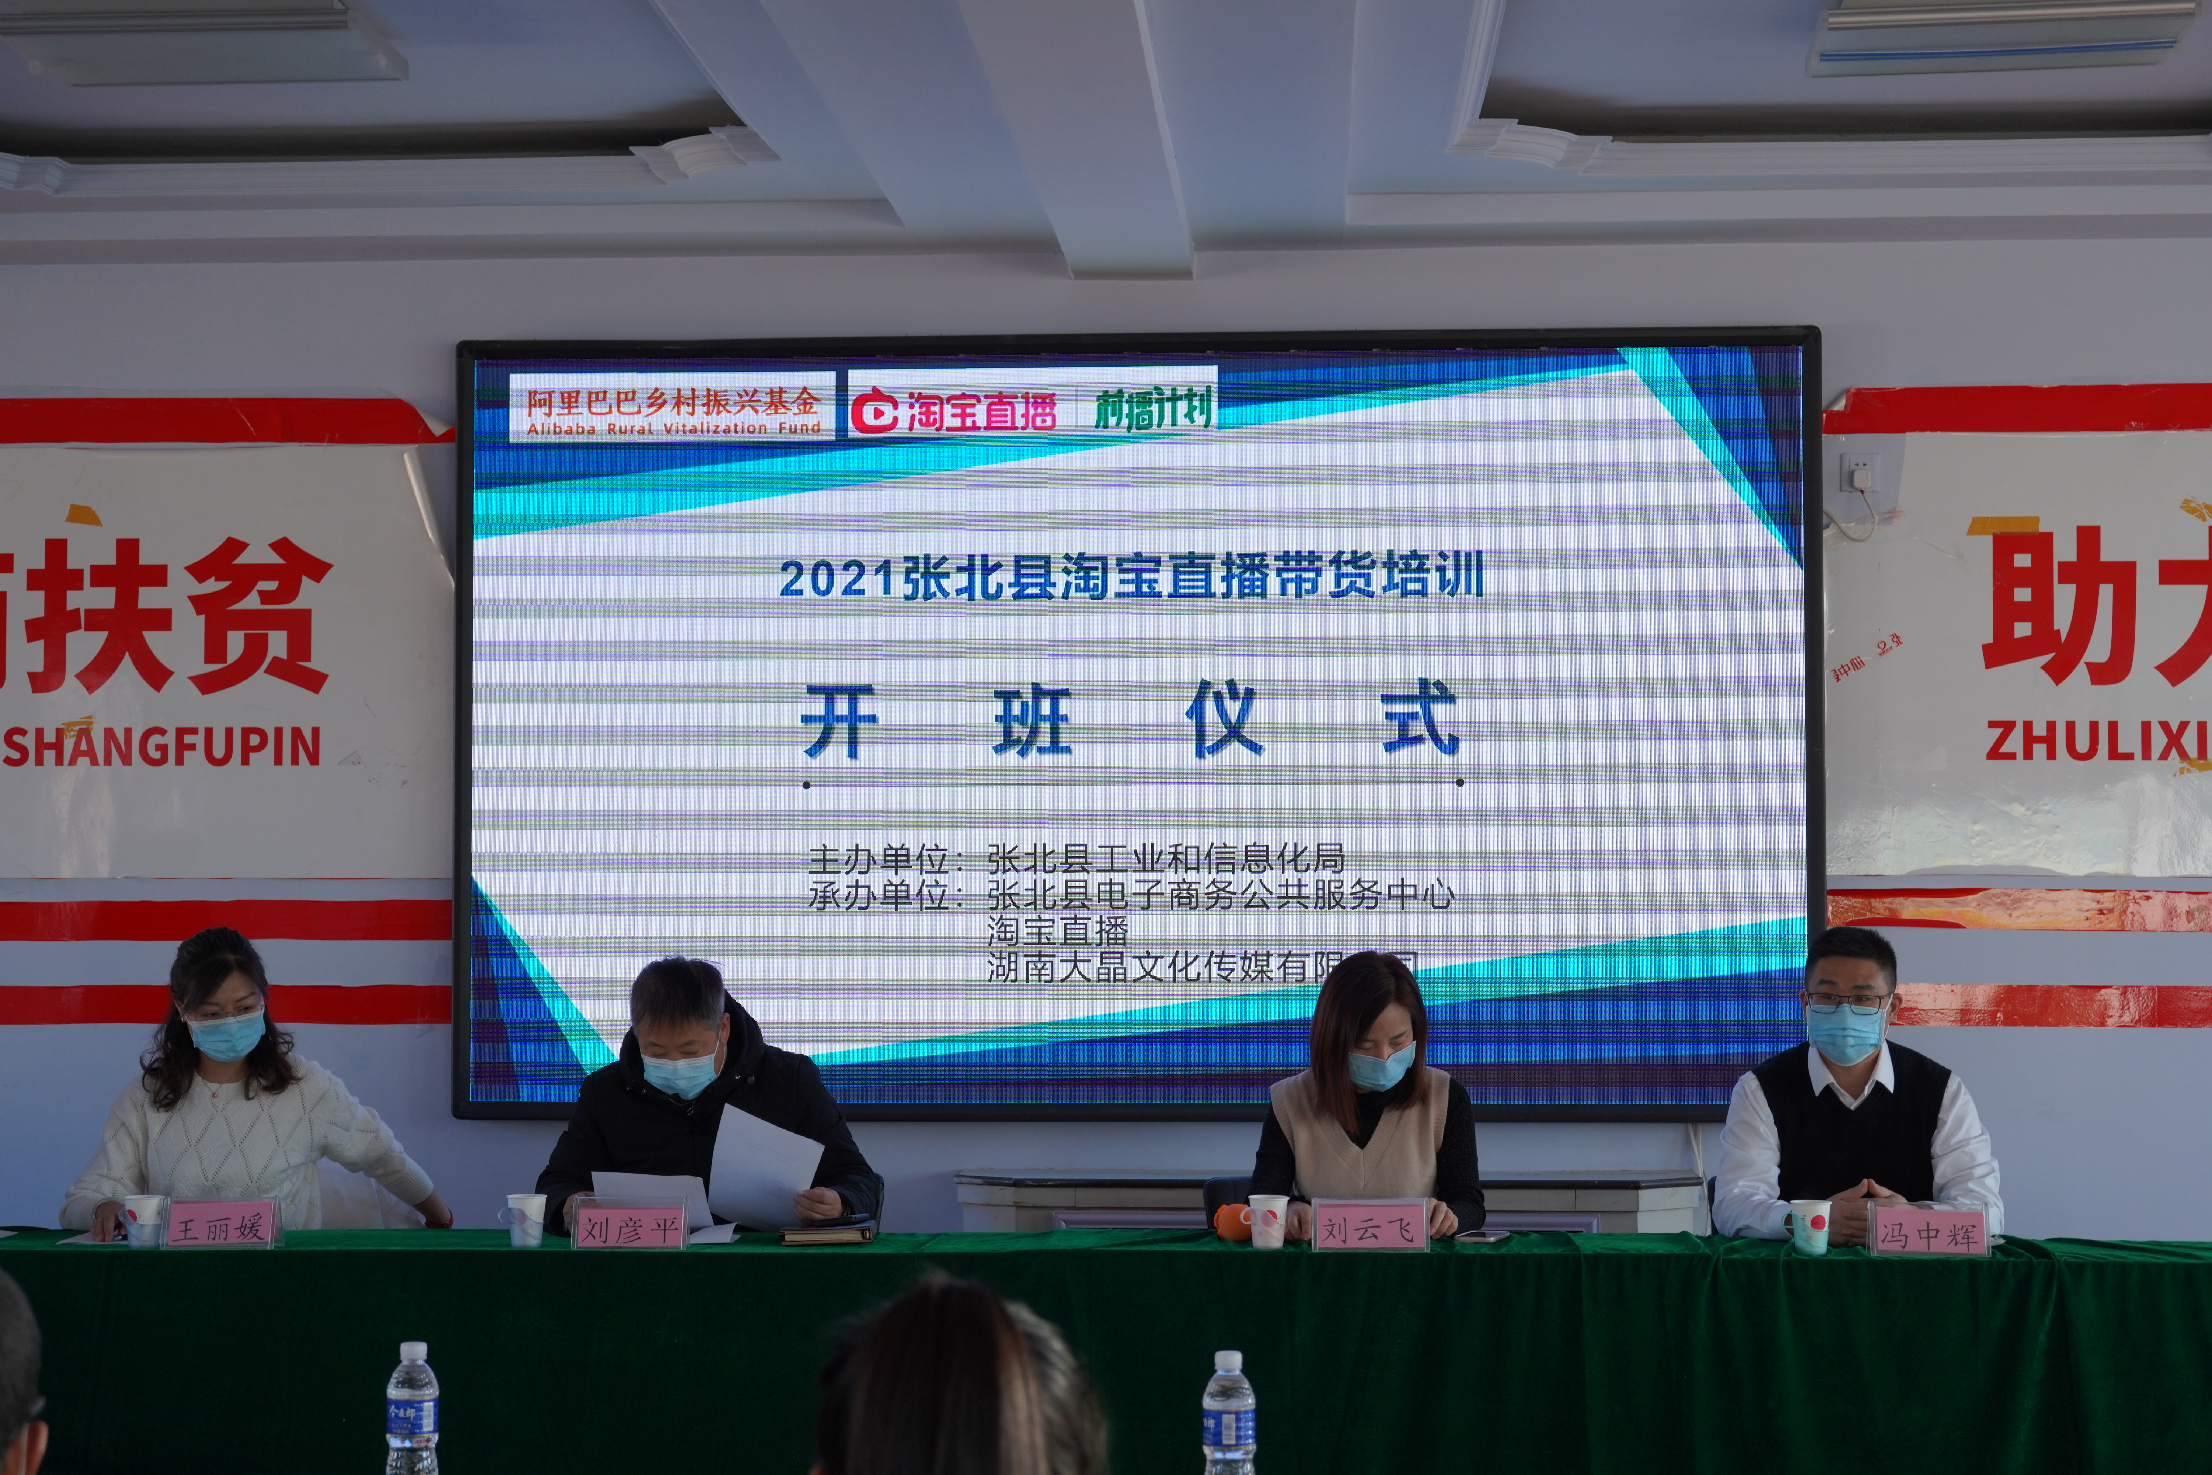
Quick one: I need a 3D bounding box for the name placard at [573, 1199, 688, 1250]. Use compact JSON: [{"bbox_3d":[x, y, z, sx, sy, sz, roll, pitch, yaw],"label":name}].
[{"bbox_3d":[-0.828,0.848,6.447,0.202,0.090,0.070,0,-2,3],"label":"name placard"}]

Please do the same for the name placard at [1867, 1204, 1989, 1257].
[{"bbox_3d":[1.420,0.847,6.364,0.199,0.090,0.070,0,-2,3],"label":"name placard"}]

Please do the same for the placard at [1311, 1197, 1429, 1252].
[{"bbox_3d":[0.458,0.841,6.375,0.202,0.090,0.070,0,-2,3],"label":"placard"}]

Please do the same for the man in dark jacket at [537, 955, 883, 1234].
[{"bbox_3d":[-0.751,1.042,6.896,0.620,1.263,0.750,0,-2,5],"label":"man in dark jacket"}]

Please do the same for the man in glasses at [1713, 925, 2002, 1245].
[{"bbox_3d":[1.386,1.007,6.773,0.520,1.315,0.750,0,-2,6],"label":"man in glasses"}]

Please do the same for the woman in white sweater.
[{"bbox_3d":[-1.609,1.020,6.947,0.700,1.316,0.750,0,-2,-3],"label":"woman in white sweater"}]

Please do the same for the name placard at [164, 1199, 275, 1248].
[{"bbox_3d":[-1.555,0.854,6.494,0.201,0.090,0.070,0,-2,3],"label":"name placard"}]

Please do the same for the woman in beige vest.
[{"bbox_3d":[0.482,1.032,6.810,0.436,1.272,0.720,0,-2,3],"label":"woman in beige vest"}]

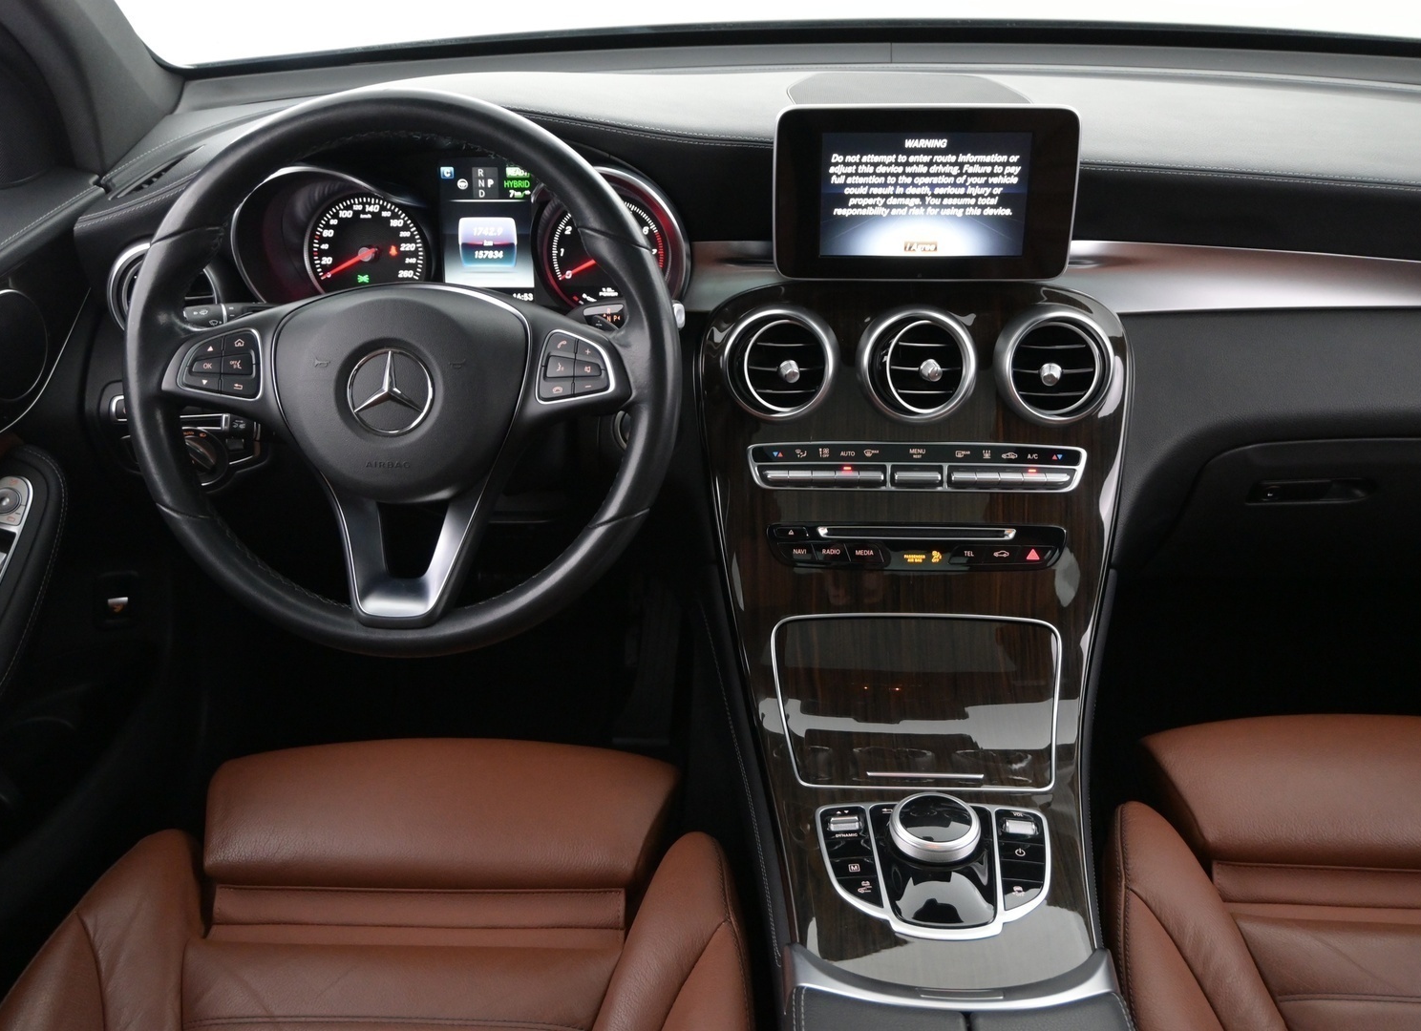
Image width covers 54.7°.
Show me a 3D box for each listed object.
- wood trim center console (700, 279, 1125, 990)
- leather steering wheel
[{"bbox_3d":[0.157,0.076,1.017,0.335,0.121,0.514,0,71,2],"label":"wood trim center console"},{"bbox_3d":[-0.204,-0.091,0.921,0.372,0.372,0.090,0,7,2],"label":"leather steering wheel"}]

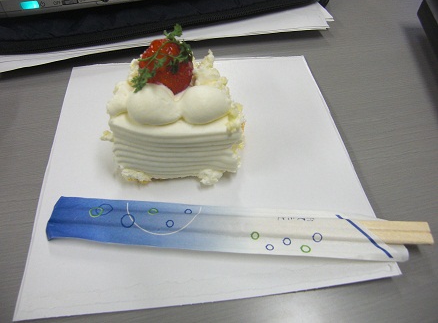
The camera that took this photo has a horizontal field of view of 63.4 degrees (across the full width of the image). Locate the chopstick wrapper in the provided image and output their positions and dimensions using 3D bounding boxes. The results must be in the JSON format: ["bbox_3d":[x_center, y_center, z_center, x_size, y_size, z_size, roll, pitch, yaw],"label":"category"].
[{"bbox_3d":[0.004,0.036,0.192,0.186,0.007,0.028,4,51,1],"label":"chopstick wrapper"}]

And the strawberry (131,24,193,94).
[{"bbox_3d":[-0.029,-0.054,0.197,0.032,0.033,0.031,1,51,-1],"label":"strawberry"}]

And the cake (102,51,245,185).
[{"bbox_3d":[-0.023,-0.029,0.214,0.072,0.053,0.067,0,51,-2],"label":"cake"}]

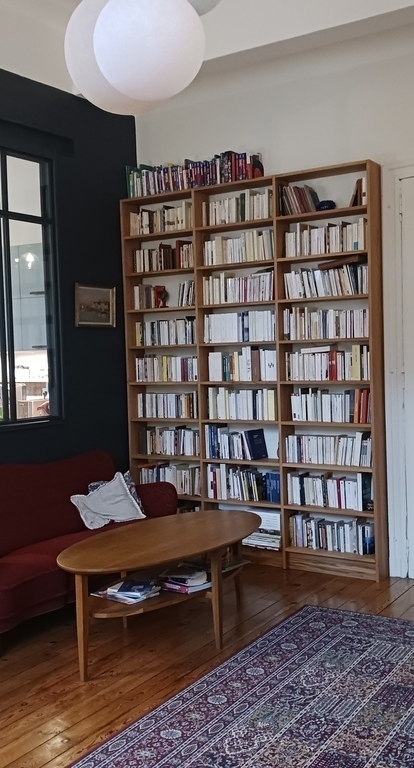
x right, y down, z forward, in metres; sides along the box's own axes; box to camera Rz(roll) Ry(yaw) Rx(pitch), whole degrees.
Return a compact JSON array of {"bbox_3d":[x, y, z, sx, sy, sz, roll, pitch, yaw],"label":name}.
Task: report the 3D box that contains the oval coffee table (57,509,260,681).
[{"bbox_3d":[-0.183,1.034,4.071,0.676,0.537,1.342,0,3,38],"label":"oval coffee table"}]

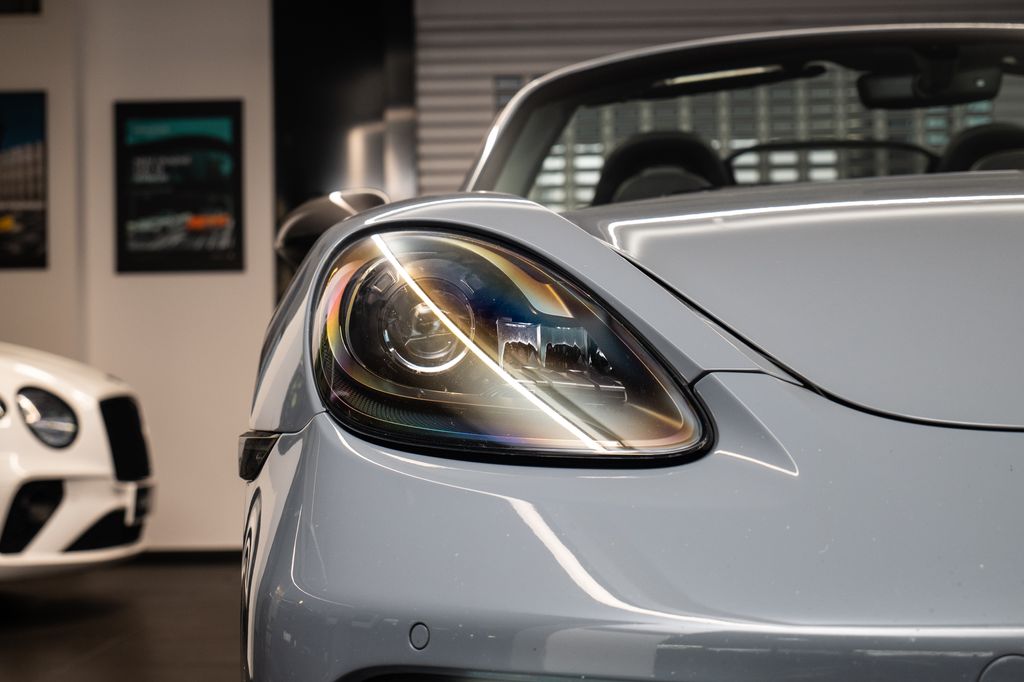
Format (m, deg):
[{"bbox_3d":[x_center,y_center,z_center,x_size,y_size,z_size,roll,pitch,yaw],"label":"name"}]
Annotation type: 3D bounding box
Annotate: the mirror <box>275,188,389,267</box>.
[{"bbox_3d":[-0.245,-0.146,2.470,0.205,0.145,0.120,-1,-2,6],"label":"mirror"}]

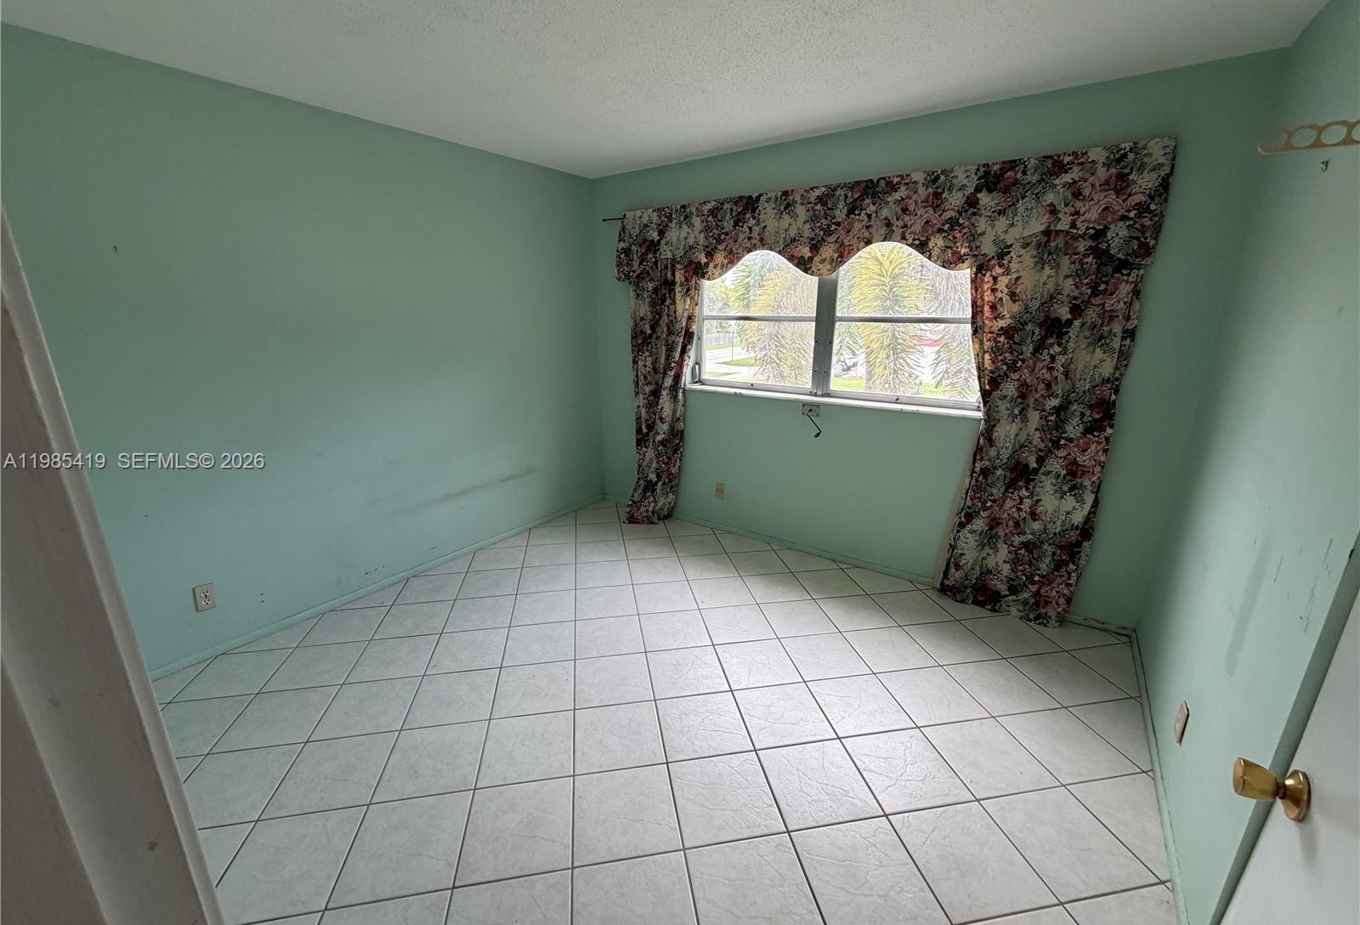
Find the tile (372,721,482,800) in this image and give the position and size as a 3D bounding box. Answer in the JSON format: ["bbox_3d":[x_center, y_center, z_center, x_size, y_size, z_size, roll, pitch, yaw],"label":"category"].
[{"bbox_3d":[-0.863,1.052,1.944,0.315,0.010,0.315,-3,16,-10],"label":"tile"}]

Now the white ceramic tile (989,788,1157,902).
[{"bbox_3d":[1.152,1.139,1.661,0.315,0.010,0.315,-3,16,-10],"label":"white ceramic tile"}]

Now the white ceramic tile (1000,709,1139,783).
[{"bbox_3d":[1.413,1.035,2.018,0.318,0.010,0.318,-3,16,-10],"label":"white ceramic tile"}]

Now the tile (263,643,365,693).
[{"bbox_3d":[-1.637,0.918,2.482,0.321,0.010,0.321,-3,16,-10],"label":"tile"}]

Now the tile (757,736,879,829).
[{"bbox_3d":[0.469,1.098,1.889,0.324,0.010,0.324,-3,16,-10],"label":"tile"}]

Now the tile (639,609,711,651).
[{"bbox_3d":[-0.025,0.846,2.765,0.324,0.010,0.324,-3,16,-10],"label":"tile"}]

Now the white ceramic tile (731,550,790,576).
[{"bbox_3d":[0.501,0.637,3.490,0.321,0.010,0.321,-3,16,-10],"label":"white ceramic tile"}]

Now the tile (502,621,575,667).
[{"bbox_3d":[-0.659,0.861,2.606,0.318,0.010,0.318,-3,16,-10],"label":"tile"}]

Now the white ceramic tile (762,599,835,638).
[{"bbox_3d":[0.621,0.816,2.875,0.324,0.010,0.324,-3,16,-10],"label":"white ceramic tile"}]

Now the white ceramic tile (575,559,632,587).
[{"bbox_3d":[-0.465,0.681,3.323,0.321,0.010,0.321,-3,16,-10],"label":"white ceramic tile"}]

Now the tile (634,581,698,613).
[{"bbox_3d":[-0.081,0.744,3.021,0.315,0.010,0.315,-3,16,-10],"label":"tile"}]

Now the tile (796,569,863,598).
[{"bbox_3d":[0.880,0.711,3.236,0.321,0.010,0.321,-3,16,-10],"label":"tile"}]

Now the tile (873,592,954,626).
[{"bbox_3d":[1.244,0.773,2.932,0.318,0.010,0.318,-3,16,-10],"label":"tile"}]

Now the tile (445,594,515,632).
[{"bbox_3d":[-1.032,0.788,2.857,0.315,0.010,0.315,-3,16,-10],"label":"tile"}]

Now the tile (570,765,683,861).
[{"bbox_3d":[-0.177,1.129,1.779,0.324,0.010,0.324,-3,16,-10],"label":"tile"}]

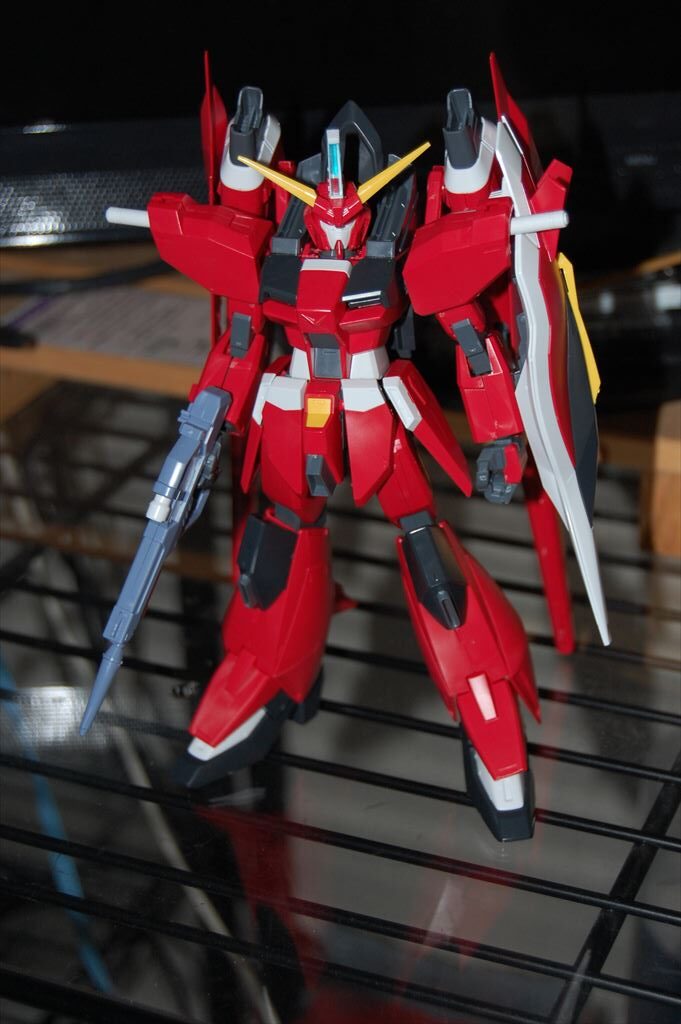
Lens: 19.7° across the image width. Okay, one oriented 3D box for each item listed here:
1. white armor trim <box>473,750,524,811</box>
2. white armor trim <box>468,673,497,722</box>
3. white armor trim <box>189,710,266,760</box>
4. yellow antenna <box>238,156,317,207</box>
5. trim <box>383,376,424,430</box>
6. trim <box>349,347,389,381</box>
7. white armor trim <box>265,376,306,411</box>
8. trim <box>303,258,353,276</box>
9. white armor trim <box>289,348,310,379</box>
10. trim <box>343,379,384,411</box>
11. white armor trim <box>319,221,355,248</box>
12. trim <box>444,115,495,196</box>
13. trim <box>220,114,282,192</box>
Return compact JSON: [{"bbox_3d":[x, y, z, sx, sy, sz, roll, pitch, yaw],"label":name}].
[{"bbox_3d":[0.041,0.070,0.510,0.013,0.007,0.016,-2,28,1],"label":"white armor trim"},{"bbox_3d":[0.038,0.050,0.529,0.005,0.012,0.003,-14,-9,-14],"label":"white armor trim"},{"bbox_3d":[-0.033,0.061,0.561,0.013,0.009,0.025,22,35,37],"label":"white armor trim"},{"bbox_3d":[-0.015,-0.077,0.452,0.021,0.004,0.003,29,26,10],"label":"yellow antenna"},{"bbox_3d":[0.016,-0.028,0.503,0.005,0.015,0.005,-23,20,22],"label":"trim"},{"bbox_3d":[0.007,-0.036,0.474,0.010,0.007,0.008,2,28,7],"label":"trim"},{"bbox_3d":[-0.013,-0.029,0.471,0.010,0.007,0.005,2,28,7],"label":"white armor trim"},{"bbox_3d":[-0.003,-0.061,0.487,0.013,0.004,0.004,6,28,13],"label":"trim"},{"bbox_3d":[-0.010,-0.038,0.503,0.005,0.009,0.006,6,28,13],"label":"white armor trim"},{"bbox_3d":[0.005,-0.028,0.469,0.010,0.007,0.005,2,28,7],"label":"trim"},{"bbox_3d":[-0.001,-0.064,0.453,0.008,0.005,0.004,-2,28,1],"label":"white armor trim"},{"bbox_3d":[0.033,-0.090,0.497,0.013,0.018,0.013,5,28,11],"label":"trim"},{"bbox_3d":[-0.022,-0.089,0.485,0.013,0.017,0.011,2,28,7],"label":"trim"}]

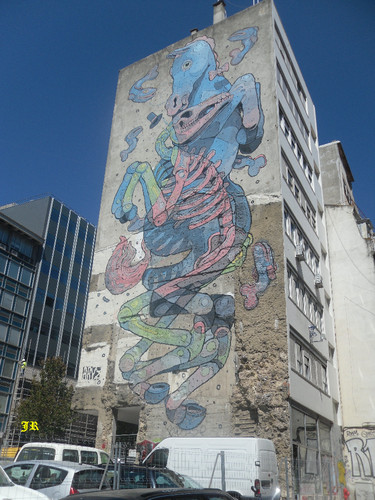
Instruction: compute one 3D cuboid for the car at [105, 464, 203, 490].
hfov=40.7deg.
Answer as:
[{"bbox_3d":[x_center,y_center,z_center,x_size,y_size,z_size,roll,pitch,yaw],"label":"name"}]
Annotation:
[{"bbox_3d":[-0.921,6.831,14.063,4.450,1.460,1.760,-9,-28,22],"label":"car"}]

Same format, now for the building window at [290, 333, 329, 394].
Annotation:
[{"bbox_3d":[5.687,5.477,23.419,0.200,1.600,6.500,-11,-29,25],"label":"building window"}]

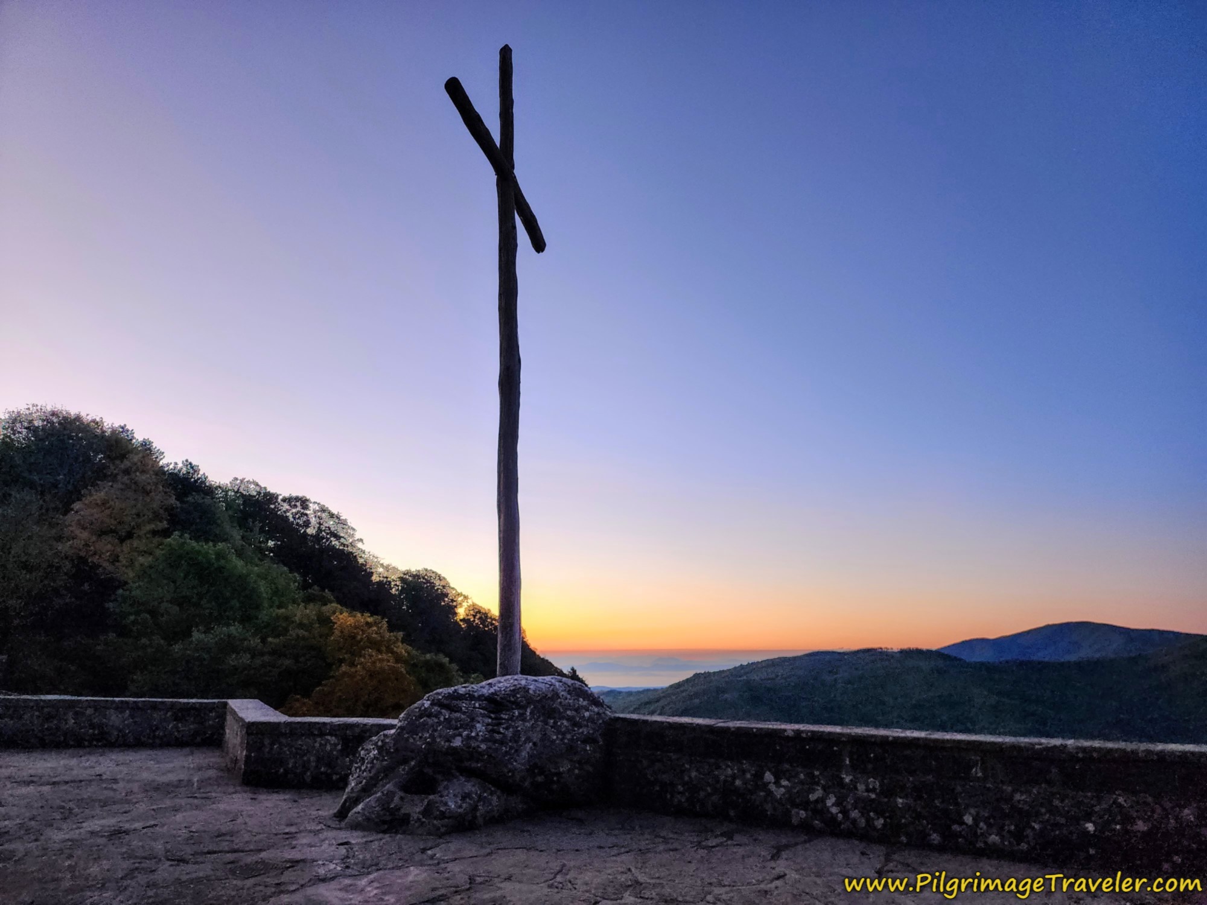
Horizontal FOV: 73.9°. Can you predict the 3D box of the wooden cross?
[{"bbox_3d":[-1.074,-1.320,9.366,0.320,7.790,3.450,-4,-14,10],"label":"wooden cross"}]

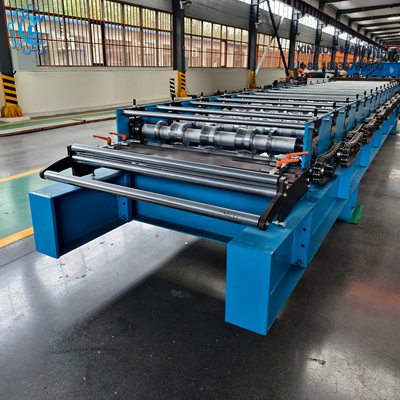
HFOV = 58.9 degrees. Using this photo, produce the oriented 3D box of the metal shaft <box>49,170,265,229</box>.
[{"bbox_3d":[-0.306,-0.030,1.581,1.218,0.045,0.045,11,23,29],"label":"metal shaft"}]

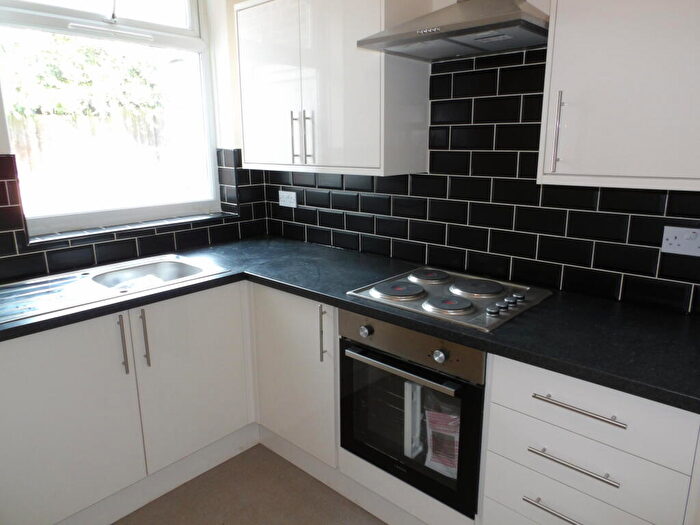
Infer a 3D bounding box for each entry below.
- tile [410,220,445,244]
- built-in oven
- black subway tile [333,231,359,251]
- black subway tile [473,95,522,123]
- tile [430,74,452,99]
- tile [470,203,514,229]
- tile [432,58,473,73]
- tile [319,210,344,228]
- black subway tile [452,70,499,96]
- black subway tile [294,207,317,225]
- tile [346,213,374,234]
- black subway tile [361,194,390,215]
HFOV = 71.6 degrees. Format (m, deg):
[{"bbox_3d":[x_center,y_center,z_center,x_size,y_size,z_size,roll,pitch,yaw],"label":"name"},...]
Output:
[{"bbox_3d":[0.352,-0.137,2.215,0.200,0.100,0.009,12,19,41],"label":"tile"},{"bbox_3d":[0.356,0.458,1.897,0.597,0.601,0.560,12,19,41],"label":"built-in oven"},{"bbox_3d":[-0.021,-0.114,2.561,0.200,0.098,0.009,12,19,41],"label":"black subway tile"},{"bbox_3d":[0.571,-0.593,1.885,0.200,0.100,0.009,12,19,41],"label":"black subway tile"},{"bbox_3d":[0.384,-0.732,2.032,0.104,0.101,0.010,12,19,41],"label":"tile"},{"bbox_3d":[0.579,-0.191,1.990,0.200,0.100,0.010,12,19,41],"label":"tile"},{"bbox_3d":[0.424,-0.799,1.980,0.200,0.049,0.010,12,19,41],"label":"tile"},{"bbox_3d":[-0.099,-0.232,2.613,0.200,0.100,0.010,12,19,41],"label":"tile"},{"bbox_3d":[0.498,-0.708,1.931,0.200,0.101,0.010,12,19,41],"label":"black subway tile"},{"bbox_3d":[-0.249,-0.264,2.745,0.200,0.100,0.010,12,19,41],"label":"black subway tile"},{"bbox_3d":[0.053,-0.198,2.471,0.200,0.100,0.009,12,19,41],"label":"tile"},{"bbox_3d":[0.126,-0.285,2.388,0.200,0.100,0.010,12,19,41],"label":"black subway tile"}]

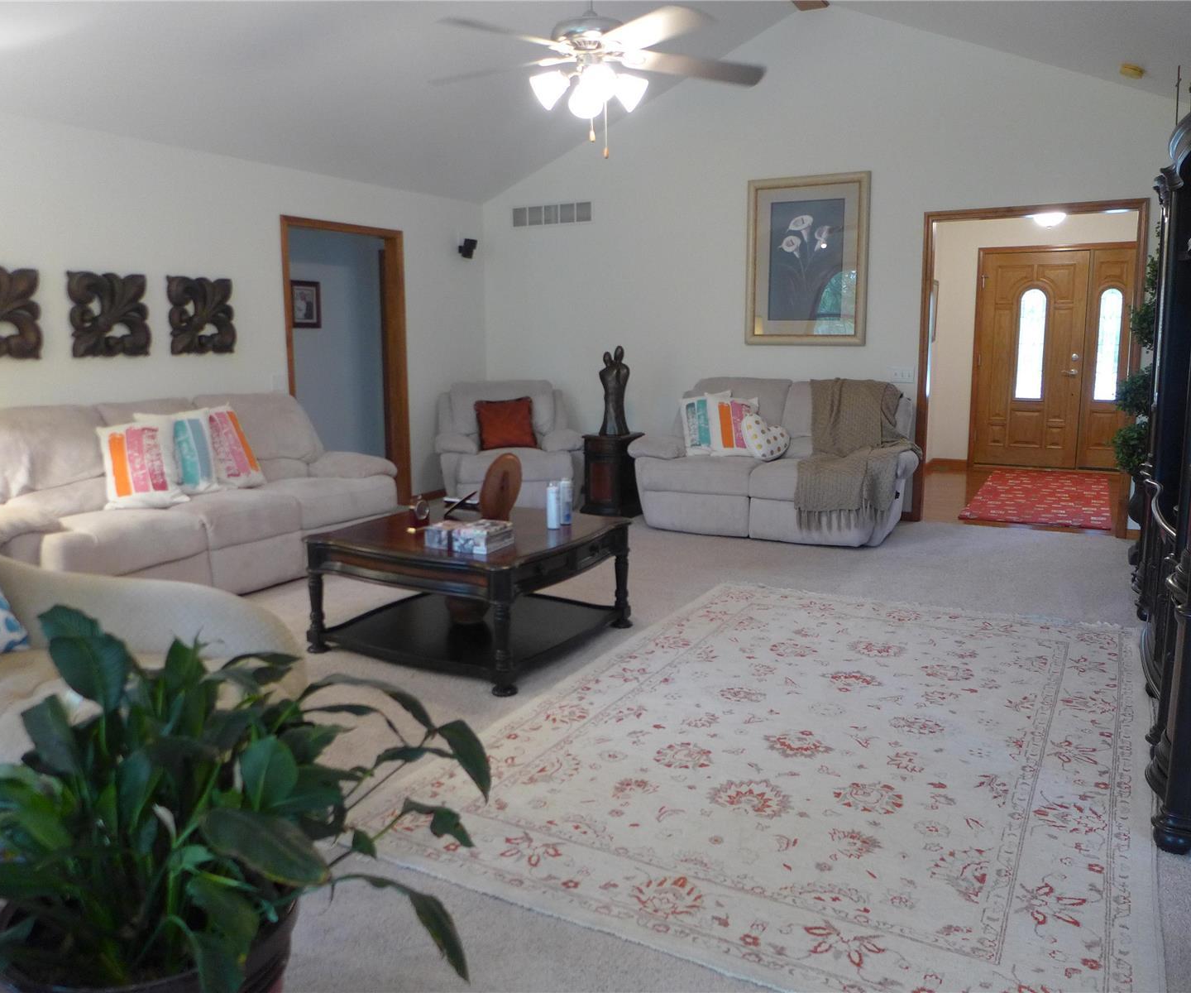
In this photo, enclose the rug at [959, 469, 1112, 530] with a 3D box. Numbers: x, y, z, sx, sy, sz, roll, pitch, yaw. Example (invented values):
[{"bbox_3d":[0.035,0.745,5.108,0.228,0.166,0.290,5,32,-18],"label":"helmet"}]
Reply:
[{"bbox_3d":[3.639,-0.027,7.465,0.950,0.015,2.680,5,11,29],"label":"rug"}]

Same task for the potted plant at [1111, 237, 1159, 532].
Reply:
[{"bbox_3d":[3.062,-0.520,4.976,0.430,1.850,0.430,5,11,29],"label":"potted plant"}]

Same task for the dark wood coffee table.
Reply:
[{"bbox_3d":[-0.535,0.382,4.039,1.070,0.480,1.020,5,11,29],"label":"dark wood coffee table"}]

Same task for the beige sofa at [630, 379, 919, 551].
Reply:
[{"bbox_3d":[1.274,-0.288,6.253,1.830,1.000,1.030,5,11,29],"label":"beige sofa"}]

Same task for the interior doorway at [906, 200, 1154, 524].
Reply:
[{"bbox_3d":[2.814,-0.825,6.020,1.300,2.100,0.150,5,11,29],"label":"interior doorway"}]

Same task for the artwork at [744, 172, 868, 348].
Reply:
[{"bbox_3d":[1.495,-1.670,6.542,0.885,1.175,0.040,5,11,29],"label":"artwork"}]

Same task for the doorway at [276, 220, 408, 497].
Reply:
[{"bbox_3d":[-1.792,-0.882,6.678,0.150,2.100,1.180,5,11,29],"label":"doorway"}]

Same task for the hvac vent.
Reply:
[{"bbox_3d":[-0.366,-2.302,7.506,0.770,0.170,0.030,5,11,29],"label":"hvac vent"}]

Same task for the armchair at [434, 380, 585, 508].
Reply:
[{"bbox_3d":[-0.691,-0.434,7.236,1.080,1.000,0.980,-3,10,-10],"label":"armchair"}]

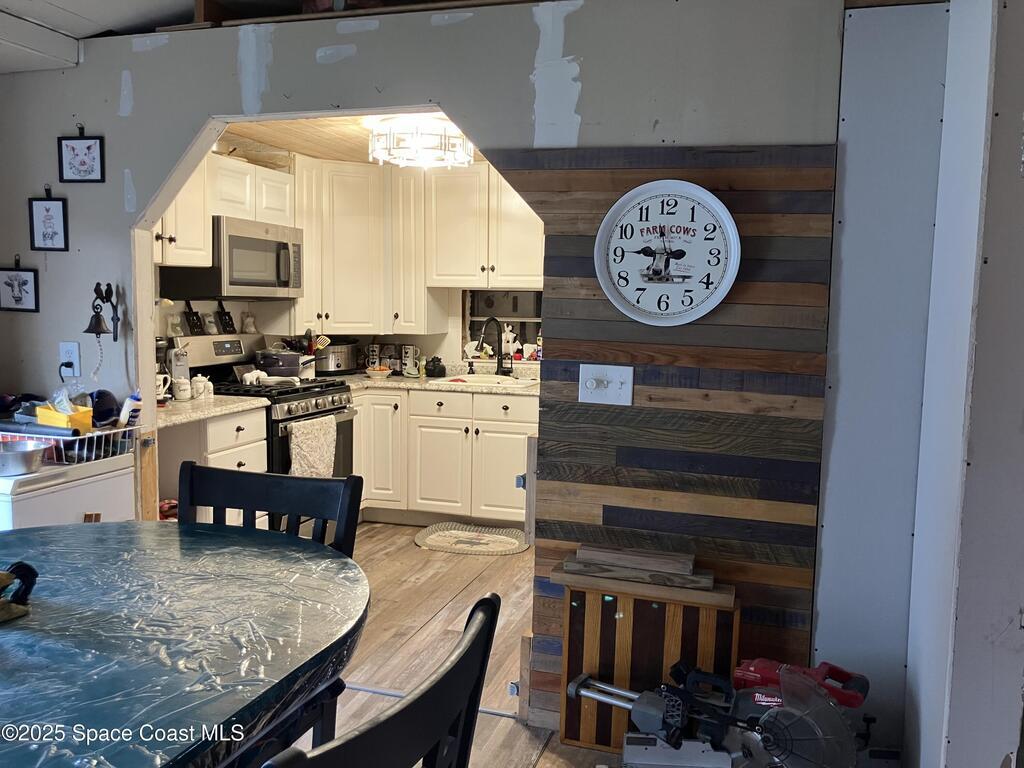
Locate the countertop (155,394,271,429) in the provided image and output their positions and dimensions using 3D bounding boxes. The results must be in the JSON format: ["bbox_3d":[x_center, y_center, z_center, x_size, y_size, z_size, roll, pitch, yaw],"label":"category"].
[{"bbox_3d":[-1.608,0.120,3.747,0.640,0.042,0.830,3,6,17],"label":"countertop"}]

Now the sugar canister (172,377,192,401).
[{"bbox_3d":[-1.629,0.021,4.100,0.082,0.116,0.078,-1,6,-22],"label":"sugar canister"}]

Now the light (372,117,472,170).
[{"bbox_3d":[-0.423,-1.149,3.908,0.495,0.190,0.495,1,6,0],"label":"light"}]

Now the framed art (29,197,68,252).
[{"bbox_3d":[-1.780,-0.612,3.182,0.178,0.198,0.018,3,6,17],"label":"framed art"}]

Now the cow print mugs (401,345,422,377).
[{"bbox_3d":[-0.669,-0.155,5.480,0.125,0.205,0.090,0,6,-7],"label":"cow print mugs"}]

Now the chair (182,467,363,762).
[{"bbox_3d":[-0.615,0.722,1.648,0.455,1.025,0.520,3,6,17],"label":"chair"}]

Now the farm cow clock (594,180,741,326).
[{"bbox_3d":[0.474,-0.400,2.547,0.444,0.444,0.052,3,6,16],"label":"farm cow clock"}]

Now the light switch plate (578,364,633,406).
[{"bbox_3d":[0.291,0.005,2.570,0.168,0.118,0.022,3,6,17],"label":"light switch plate"}]

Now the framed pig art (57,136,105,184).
[{"bbox_3d":[-1.630,-0.849,3.134,0.202,0.170,0.018,3,6,16],"label":"framed pig art"}]

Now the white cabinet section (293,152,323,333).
[{"bbox_3d":[-1.382,-0.838,5.042,0.325,1.078,0.311,3,6,18],"label":"white cabinet section"}]

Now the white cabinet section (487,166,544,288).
[{"bbox_3d":[0.113,-0.999,5.306,0.436,0.771,0.325,3,6,18],"label":"white cabinet section"}]

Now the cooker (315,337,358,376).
[{"bbox_3d":[-1.173,-0.179,5.387,0.330,0.245,0.260,-2,6,-28],"label":"cooker"}]

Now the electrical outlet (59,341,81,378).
[{"bbox_3d":[-1.711,-0.095,3.207,0.088,0.128,0.015,3,6,17],"label":"electrical outlet"}]

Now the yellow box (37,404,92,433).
[{"bbox_3d":[-1.692,0.146,3.137,0.149,0.106,0.110,5,8,15],"label":"yellow box"}]

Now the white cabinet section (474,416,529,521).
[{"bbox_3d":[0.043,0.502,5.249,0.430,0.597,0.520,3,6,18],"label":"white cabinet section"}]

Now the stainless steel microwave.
[{"bbox_3d":[-1.485,-0.660,4.458,0.400,0.405,0.745,3,6,17],"label":"stainless steel microwave"}]

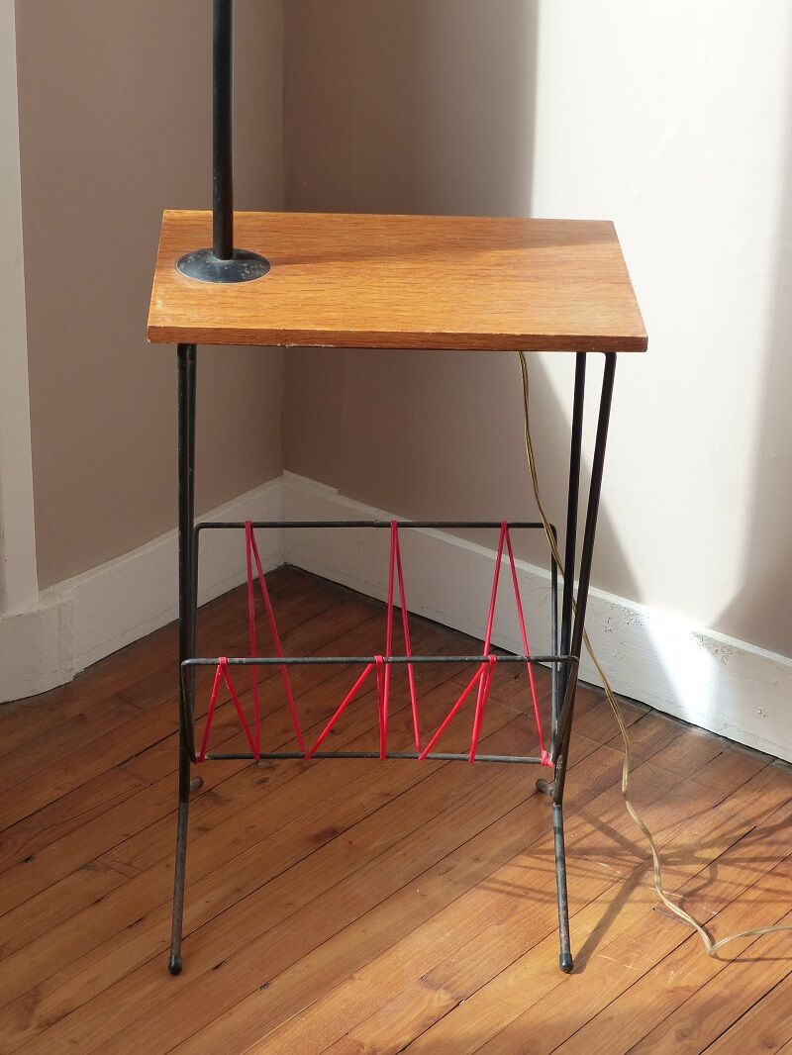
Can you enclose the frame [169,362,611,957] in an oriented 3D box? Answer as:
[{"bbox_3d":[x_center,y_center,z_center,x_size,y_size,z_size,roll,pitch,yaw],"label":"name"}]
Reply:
[{"bbox_3d":[-0.018,0.073,2.550,0.415,0.697,0.353,1,28,-2],"label":"frame"}]

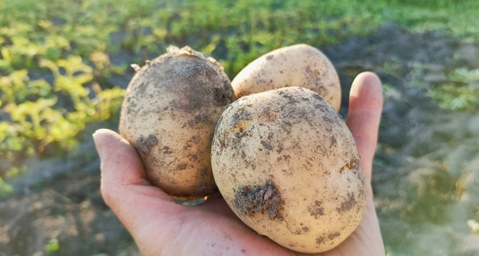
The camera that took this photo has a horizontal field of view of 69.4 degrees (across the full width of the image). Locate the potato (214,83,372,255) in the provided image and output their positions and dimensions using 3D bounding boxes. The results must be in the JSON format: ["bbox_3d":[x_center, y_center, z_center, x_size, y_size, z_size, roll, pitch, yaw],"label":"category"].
[{"bbox_3d":[0.024,0.019,0.169,0.068,0.084,0.065,-35,-10,3],"label":"potato"}]

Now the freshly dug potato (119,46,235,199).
[{"bbox_3d":[-0.029,-0.002,0.188,0.065,0.081,0.063,-14,3,-8],"label":"freshly dug potato"}]

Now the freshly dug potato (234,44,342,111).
[{"bbox_3d":[0.030,-0.019,0.222,0.072,0.062,0.062,-27,1,9],"label":"freshly dug potato"}]

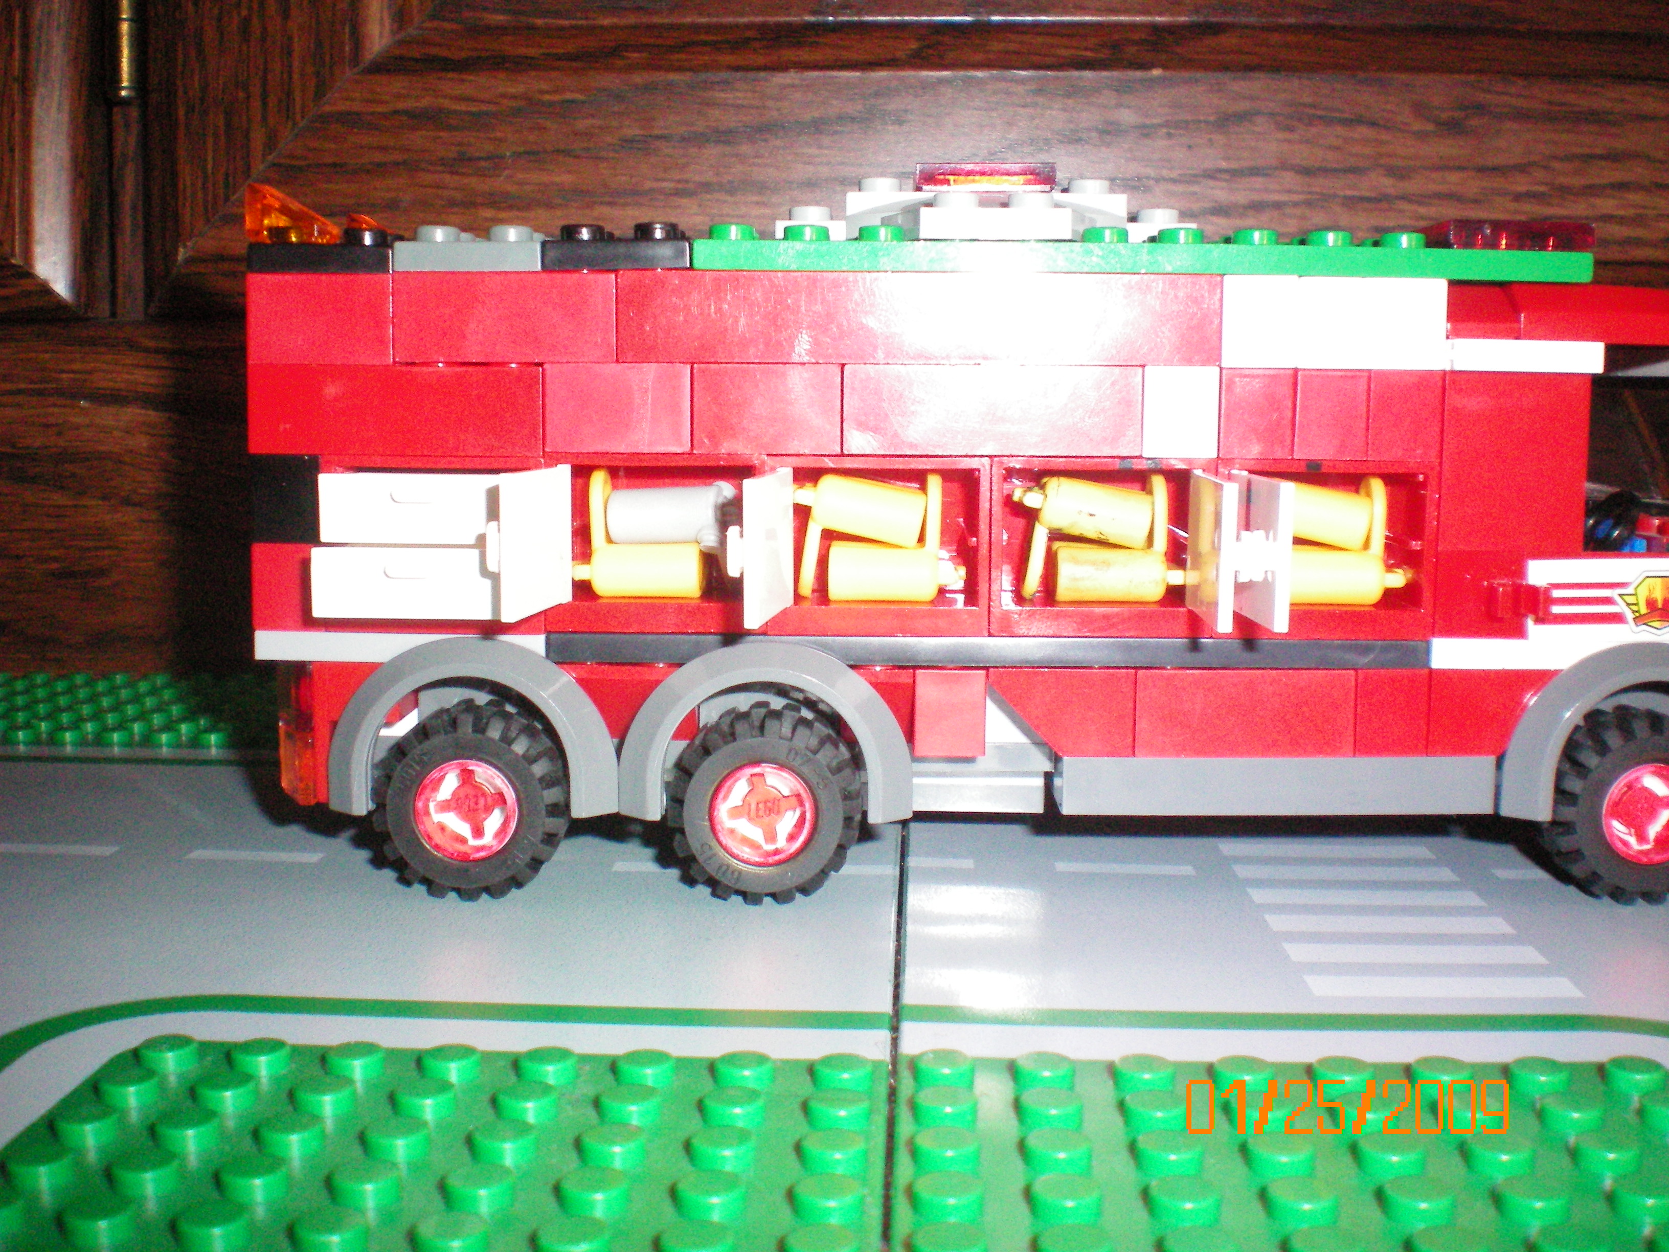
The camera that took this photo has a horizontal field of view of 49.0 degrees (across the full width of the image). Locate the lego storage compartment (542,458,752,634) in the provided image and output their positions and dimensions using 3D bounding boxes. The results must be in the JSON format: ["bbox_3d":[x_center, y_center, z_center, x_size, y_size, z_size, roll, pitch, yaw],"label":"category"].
[{"bbox_3d":[-0.019,-0.010,0.203,0.024,0.019,0.016,1,7,1],"label":"lego storage compartment"}]

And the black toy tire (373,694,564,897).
[{"bbox_3d":[-0.039,0.019,0.204,0.021,0.021,0.012,0,7,1],"label":"black toy tire"}]

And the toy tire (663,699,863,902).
[{"bbox_3d":[-0.008,0.020,0.206,0.021,0.021,0.012,1,7,1],"label":"toy tire"}]

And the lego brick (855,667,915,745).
[{"bbox_3d":[0.005,0.007,0.209,0.008,0.010,0.008,1,7,1],"label":"lego brick"}]

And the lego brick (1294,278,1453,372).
[{"bbox_3d":[0.057,-0.032,0.197,0.016,0.010,0.008,0,7,1],"label":"lego brick"}]

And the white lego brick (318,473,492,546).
[{"bbox_3d":[-0.043,-0.013,0.197,0.021,0.007,0.013,0,6,1],"label":"white lego brick"}]

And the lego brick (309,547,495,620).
[{"bbox_3d":[-0.043,-0.005,0.195,0.021,0.007,0.013,0,6,1],"label":"lego brick"}]

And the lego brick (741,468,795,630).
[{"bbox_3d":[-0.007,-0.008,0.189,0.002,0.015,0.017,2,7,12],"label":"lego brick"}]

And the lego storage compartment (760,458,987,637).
[{"bbox_3d":[0.005,-0.009,0.205,0.024,0.019,0.016,0,6,1],"label":"lego storage compartment"}]

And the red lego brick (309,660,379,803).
[{"bbox_3d":[-0.053,0.011,0.204,0.008,0.016,0.008,0,7,1],"label":"red lego brick"}]

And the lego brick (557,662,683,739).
[{"bbox_3d":[-0.023,0.007,0.213,0.016,0.010,0.010,0,6,1],"label":"lego brick"}]

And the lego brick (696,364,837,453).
[{"bbox_3d":[-0.007,-0.023,0.197,0.016,0.010,0.008,1,7,1],"label":"lego brick"}]

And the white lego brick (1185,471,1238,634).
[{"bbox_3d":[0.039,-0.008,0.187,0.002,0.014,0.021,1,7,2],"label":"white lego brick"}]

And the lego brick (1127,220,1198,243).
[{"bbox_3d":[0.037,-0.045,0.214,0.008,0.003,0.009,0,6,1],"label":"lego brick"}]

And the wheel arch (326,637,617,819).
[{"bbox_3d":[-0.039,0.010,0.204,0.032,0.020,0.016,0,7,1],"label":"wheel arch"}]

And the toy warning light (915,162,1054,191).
[{"bbox_3d":[0.017,-0.052,0.215,0.016,0.003,0.013,0,6,1],"label":"toy warning light"}]

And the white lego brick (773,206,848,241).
[{"bbox_3d":[-0.003,-0.045,0.211,0.008,0.005,0.008,1,7,1],"label":"white lego brick"}]

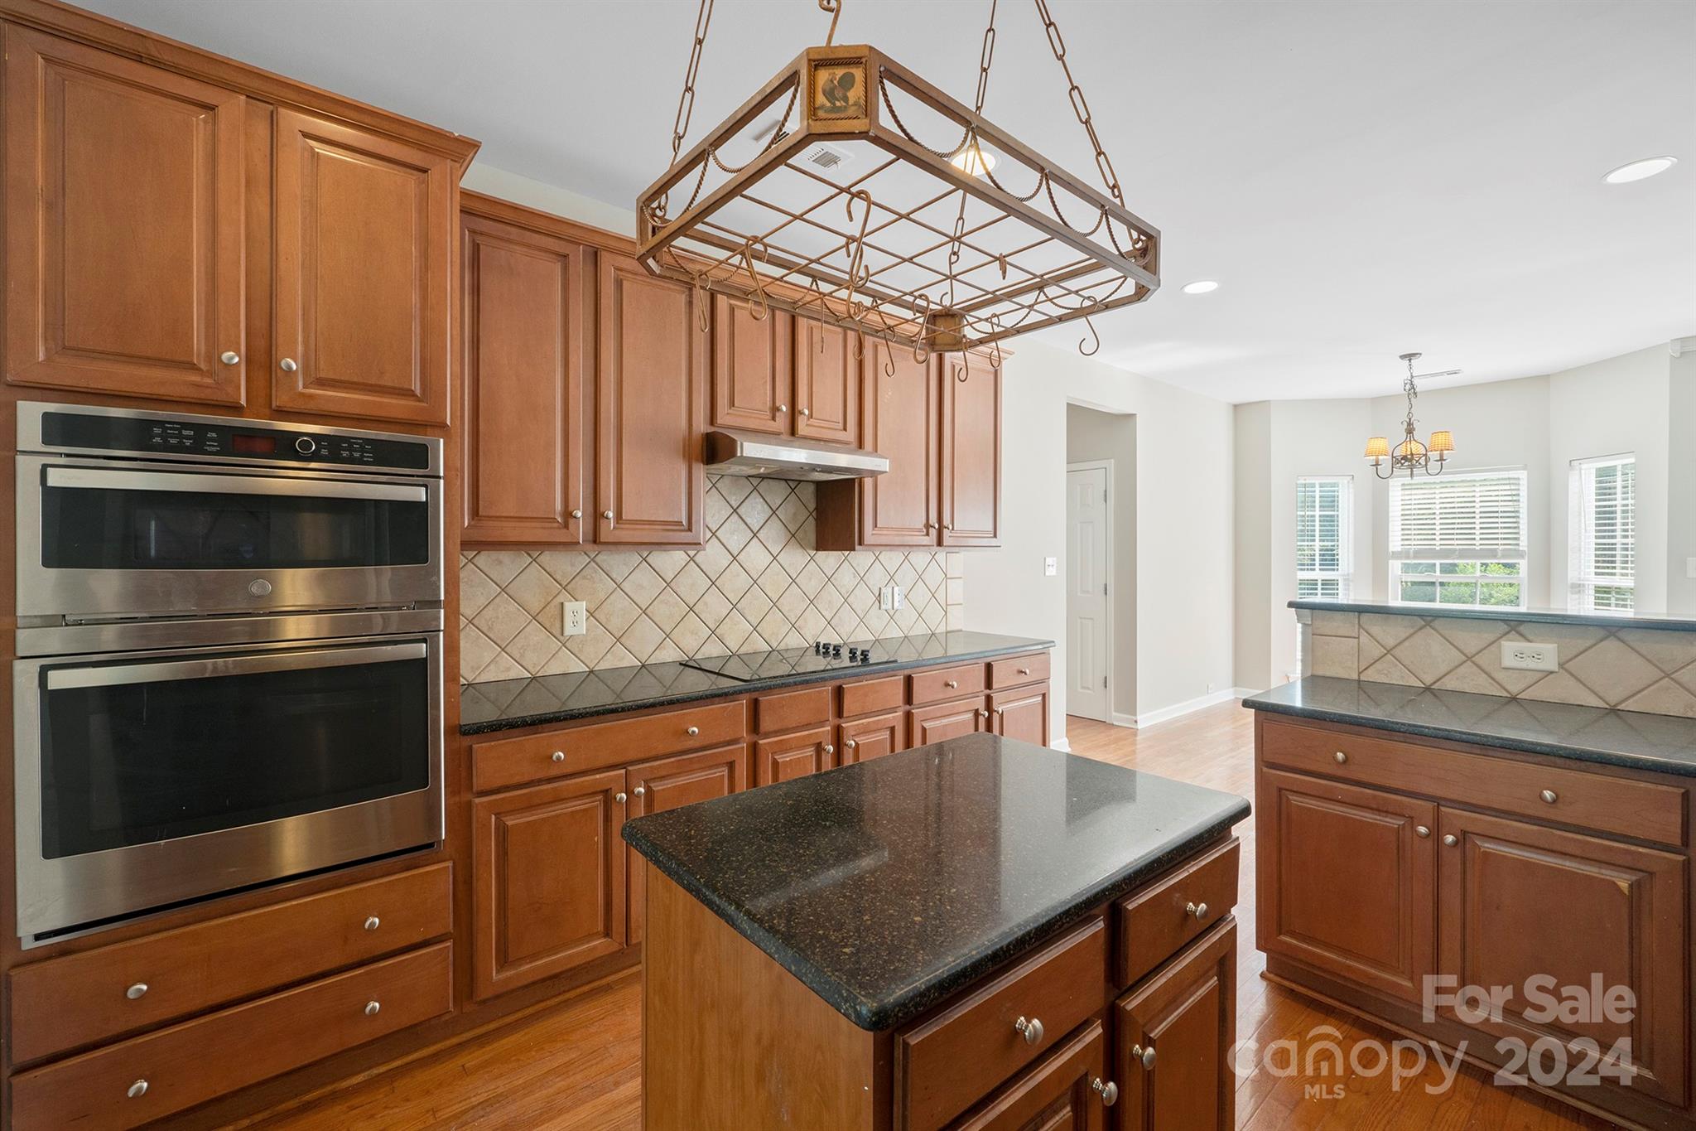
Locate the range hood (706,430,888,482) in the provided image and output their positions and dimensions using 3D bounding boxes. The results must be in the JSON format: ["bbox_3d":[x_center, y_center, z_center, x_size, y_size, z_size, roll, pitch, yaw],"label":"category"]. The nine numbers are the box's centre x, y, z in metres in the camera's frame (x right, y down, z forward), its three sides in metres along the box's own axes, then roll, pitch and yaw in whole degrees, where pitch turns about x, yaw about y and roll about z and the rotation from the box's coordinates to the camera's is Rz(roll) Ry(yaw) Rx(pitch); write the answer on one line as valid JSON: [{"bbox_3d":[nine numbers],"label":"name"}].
[{"bbox_3d":[-0.282,-0.468,3.085,0.768,0.135,0.535,-1,1,-39],"label":"range hood"}]

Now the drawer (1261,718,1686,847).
[{"bbox_3d":[1.699,0.550,1.995,0.350,0.130,0.850,-1,1,-41],"label":"drawer"}]

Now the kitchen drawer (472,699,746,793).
[{"bbox_3d":[-0.800,0.550,2.345,0.870,0.130,0.350,-1,1,-40],"label":"kitchen drawer"}]

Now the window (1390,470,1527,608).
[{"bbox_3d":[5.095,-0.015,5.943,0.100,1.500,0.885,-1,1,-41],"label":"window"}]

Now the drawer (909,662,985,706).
[{"bbox_3d":[0.335,0.542,3.399,0.484,0.138,0.420,-1,1,-39],"label":"drawer"}]

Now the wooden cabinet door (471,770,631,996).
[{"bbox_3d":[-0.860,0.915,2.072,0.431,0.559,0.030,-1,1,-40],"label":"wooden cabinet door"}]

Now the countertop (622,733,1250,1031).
[{"bbox_3d":[0.192,0.474,1.312,0.998,0.036,0.684,-1,1,-39],"label":"countertop"}]

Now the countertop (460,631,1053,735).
[{"bbox_3d":[-0.188,0.435,3.087,2.795,0.036,0.650,-1,1,-39],"label":"countertop"}]

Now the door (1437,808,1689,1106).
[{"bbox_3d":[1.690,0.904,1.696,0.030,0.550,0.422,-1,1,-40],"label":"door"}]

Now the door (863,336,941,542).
[{"bbox_3d":[0.262,-0.600,3.383,0.485,1.010,0.040,-1,1,-40],"label":"door"}]

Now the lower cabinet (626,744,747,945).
[{"bbox_3d":[-0.712,0.932,2.628,0.439,0.581,0.550,-1,1,-39],"label":"lower cabinet"}]

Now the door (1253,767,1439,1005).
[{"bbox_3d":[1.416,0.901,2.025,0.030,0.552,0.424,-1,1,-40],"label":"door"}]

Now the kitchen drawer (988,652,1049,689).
[{"bbox_3d":[0.762,0.521,3.641,0.465,0.135,0.350,-1,1,-40],"label":"kitchen drawer"}]

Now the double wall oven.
[{"bbox_3d":[-1.528,0.214,1.843,0.755,1.100,0.580,-1,1,-40],"label":"double wall oven"}]

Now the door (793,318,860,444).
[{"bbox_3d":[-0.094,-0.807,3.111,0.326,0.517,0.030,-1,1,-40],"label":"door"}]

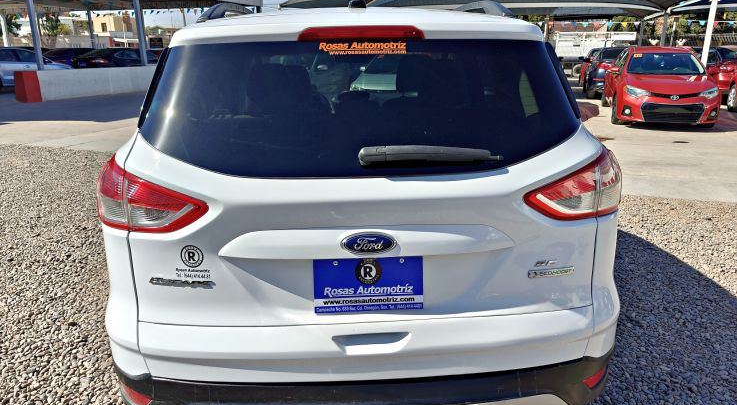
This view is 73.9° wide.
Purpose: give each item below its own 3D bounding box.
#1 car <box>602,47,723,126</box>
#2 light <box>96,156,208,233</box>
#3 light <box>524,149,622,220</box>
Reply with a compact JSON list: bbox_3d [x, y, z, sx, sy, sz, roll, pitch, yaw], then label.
[{"bbox_3d":[6.390,-2.680,10.920,1.776,1.455,4.620,6,19,20],"label":"car"},{"bbox_3d":[-0.637,0.003,1.424,0.420,0.185,0.300,-2,18,-2],"label":"light"},{"bbox_3d":[0.622,-0.032,1.468,0.420,0.185,0.300,-2,18,-2],"label":"light"}]

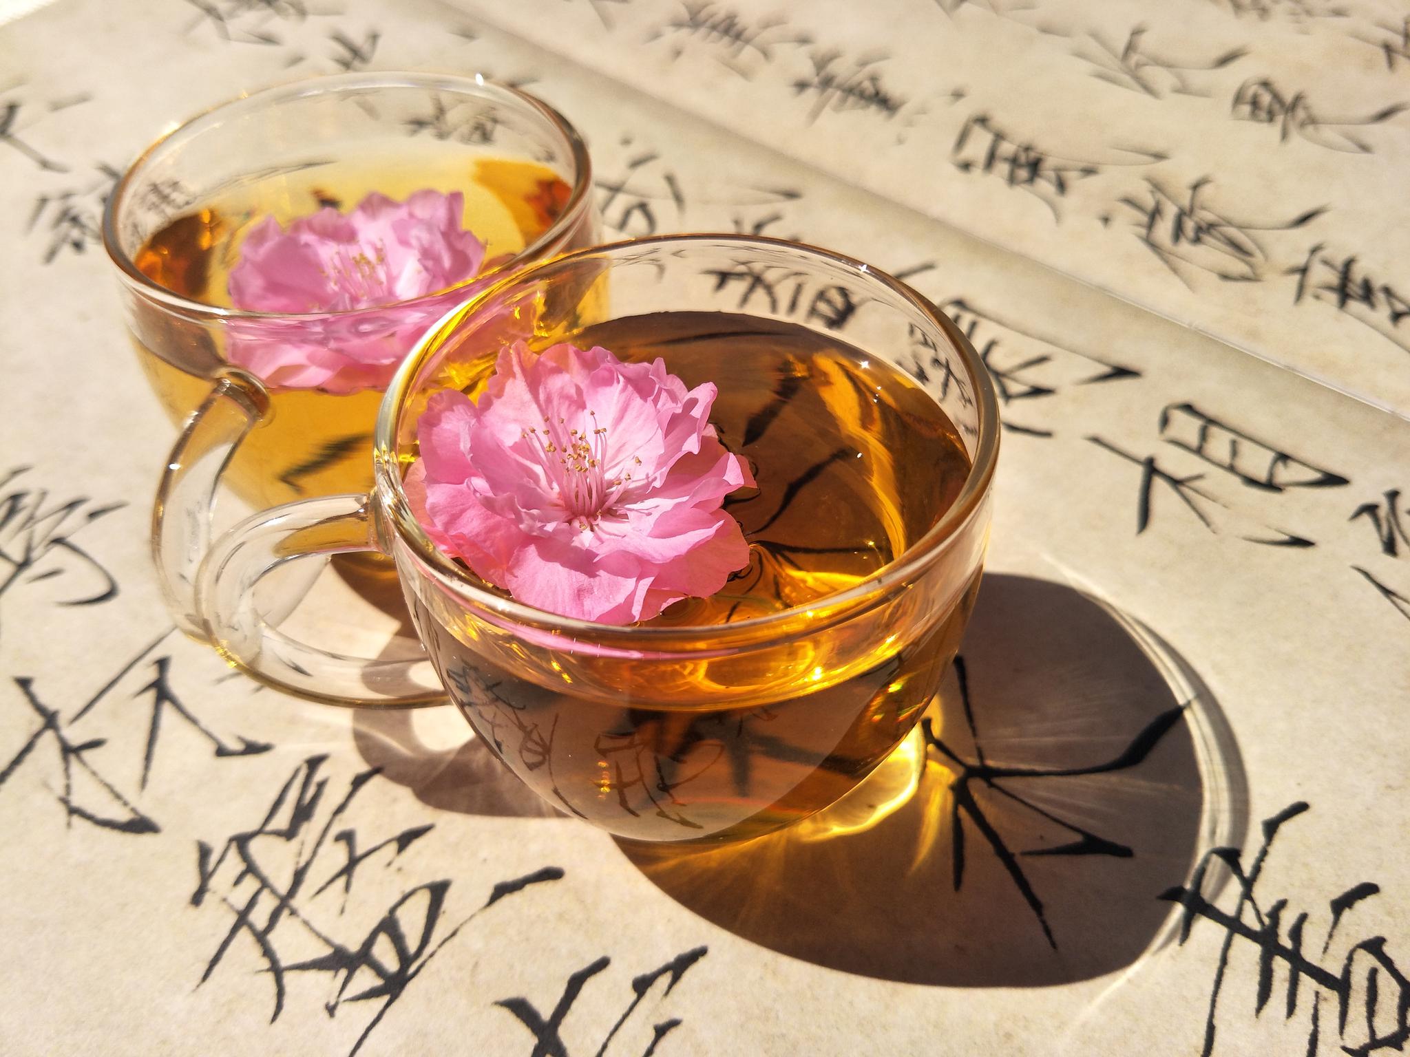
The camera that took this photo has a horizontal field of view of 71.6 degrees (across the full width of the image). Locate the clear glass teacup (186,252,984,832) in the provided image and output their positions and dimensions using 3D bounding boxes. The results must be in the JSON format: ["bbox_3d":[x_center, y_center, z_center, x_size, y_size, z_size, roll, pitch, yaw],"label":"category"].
[{"bbox_3d":[-0.014,0.006,0.148,0.110,0.061,0.084,-14,49,-11],"label":"clear glass teacup"}]

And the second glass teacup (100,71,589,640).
[{"bbox_3d":[-0.062,-0.029,0.180,0.084,0.061,0.110,12,49,11],"label":"second glass teacup"}]

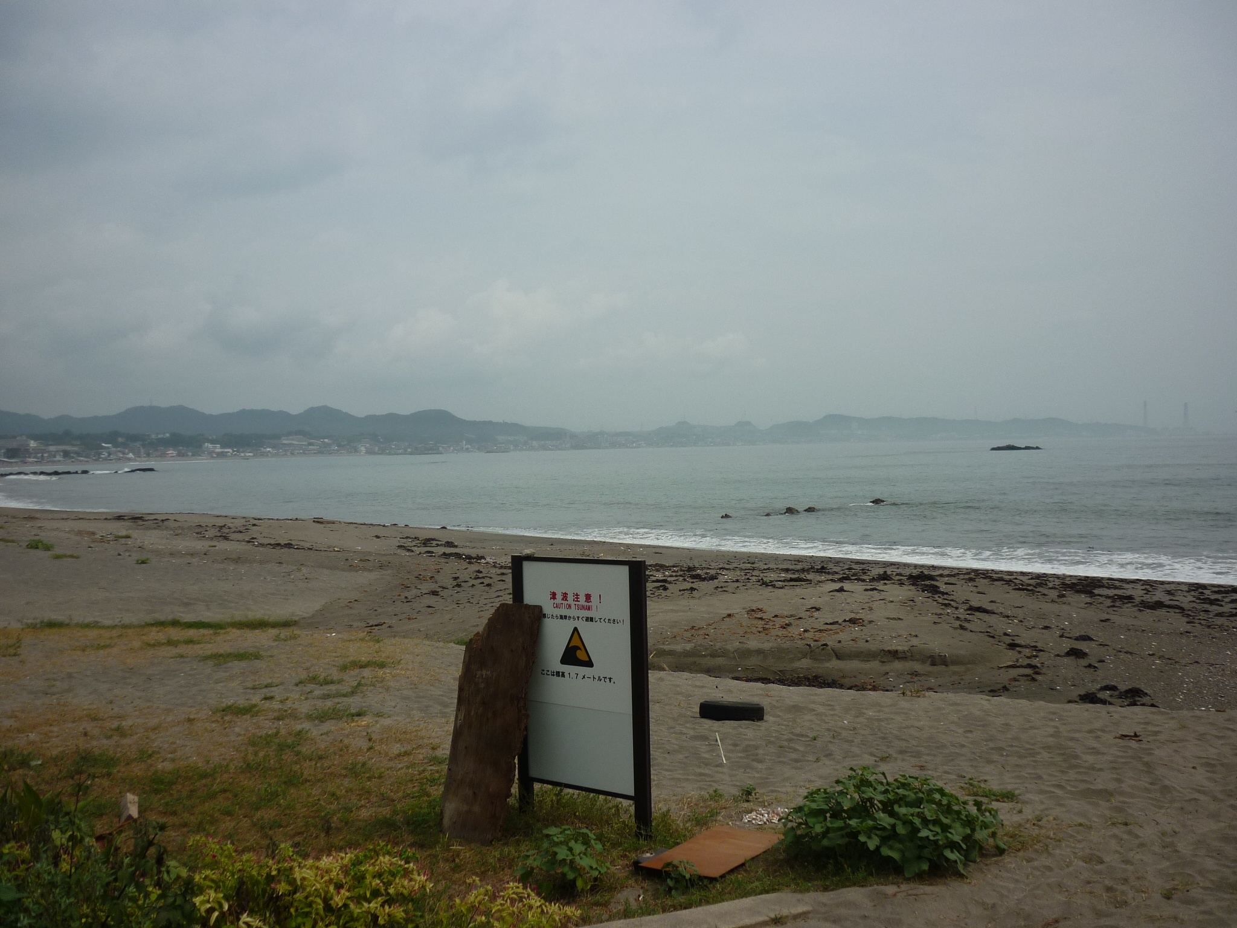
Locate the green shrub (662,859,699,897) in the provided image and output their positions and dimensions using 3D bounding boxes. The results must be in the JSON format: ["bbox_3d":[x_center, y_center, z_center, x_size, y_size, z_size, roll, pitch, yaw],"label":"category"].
[{"bbox_3d":[0.345,2.313,6.589,0.209,0.182,0.199,-1,1,3],"label":"green shrub"}]

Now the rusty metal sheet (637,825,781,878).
[{"bbox_3d":[0.593,2.367,7.201,0.490,0.035,0.940,-1,-1,30],"label":"rusty metal sheet"}]

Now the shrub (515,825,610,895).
[{"bbox_3d":[-0.321,2.265,6.764,0.550,0.320,0.500,-1,1,-3],"label":"shrub"}]

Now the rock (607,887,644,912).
[{"bbox_3d":[0.042,2.364,6.399,0.194,0.098,0.155,-1,1,0],"label":"rock"}]

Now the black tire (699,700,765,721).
[{"bbox_3d":[1.048,2.285,10.880,0.600,0.165,0.600,2,-4,5],"label":"black tire"}]

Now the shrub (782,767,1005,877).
[{"bbox_3d":[1.645,2.130,7.120,1.320,0.480,1.060,-1,1,13],"label":"shrub"}]

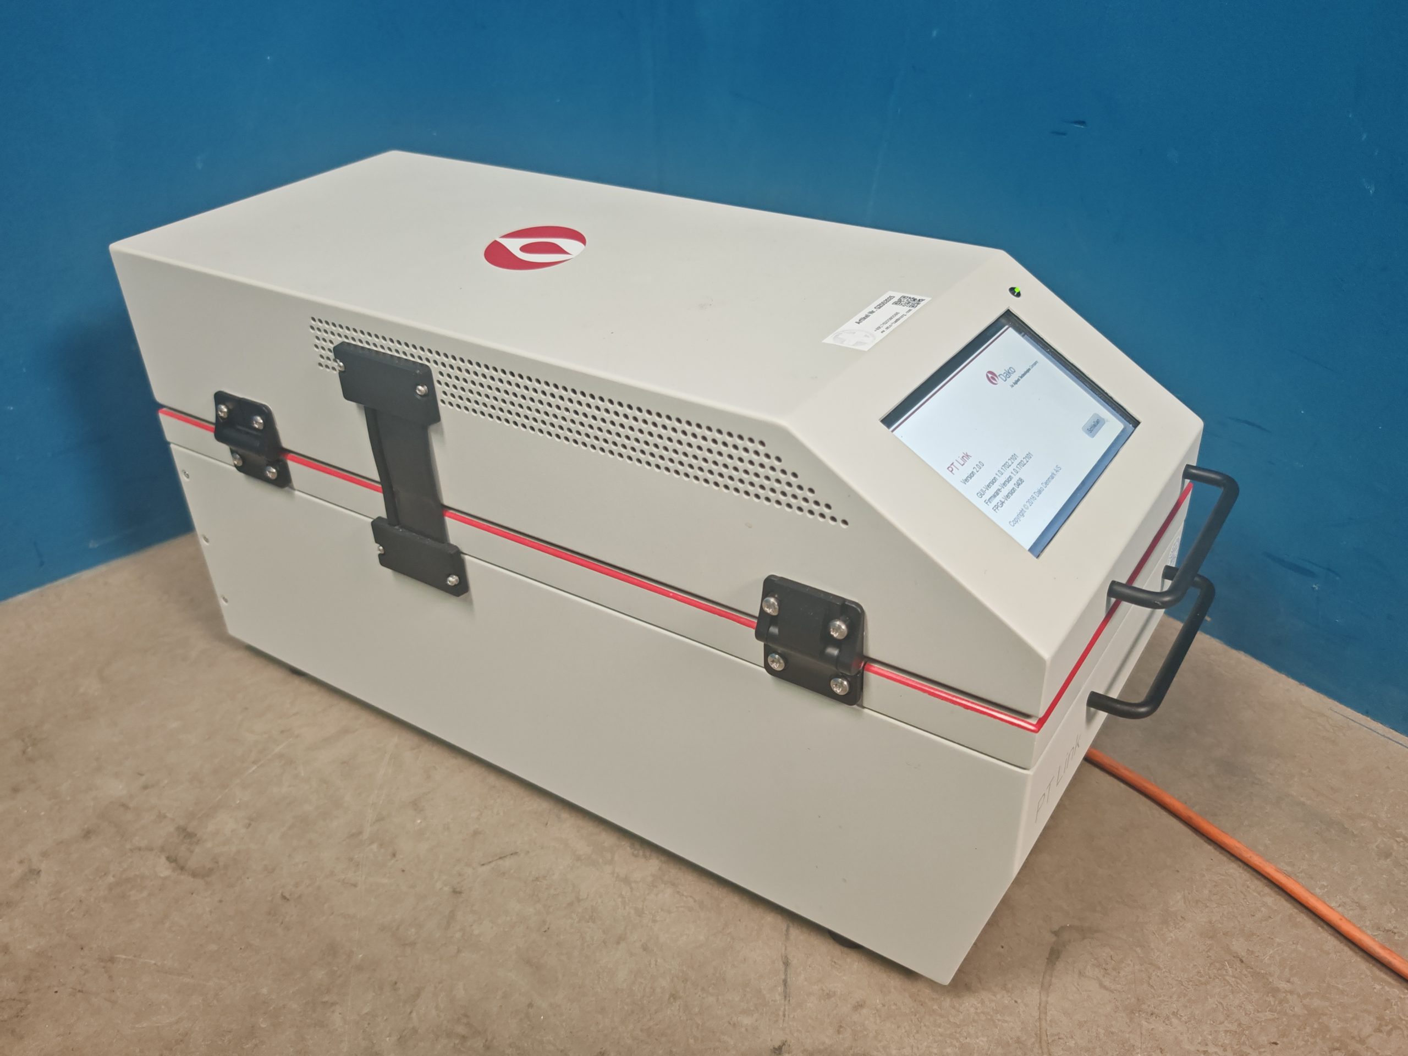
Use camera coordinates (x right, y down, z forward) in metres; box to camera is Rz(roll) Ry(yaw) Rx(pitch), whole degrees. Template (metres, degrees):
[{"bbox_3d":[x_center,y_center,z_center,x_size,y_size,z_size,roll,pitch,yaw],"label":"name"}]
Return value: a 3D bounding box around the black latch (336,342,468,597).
[{"bbox_3d":[-0.184,-0.032,0.671,0.072,0.154,0.011,18,37,29],"label":"black latch"}]

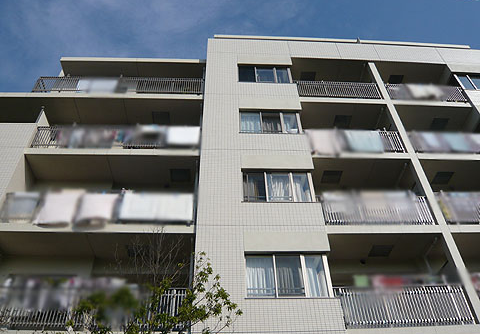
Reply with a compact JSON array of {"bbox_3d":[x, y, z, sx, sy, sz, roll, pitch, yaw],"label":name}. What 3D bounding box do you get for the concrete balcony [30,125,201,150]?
[{"bbox_3d":[-4.027,-0.970,12.799,5.370,1.010,0.100,1,-41,-3],"label":"concrete balcony"}]

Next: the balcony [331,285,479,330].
[{"bbox_3d":[4.028,3.402,9.516,3.260,1.030,0.070,1,-41,-3],"label":"balcony"}]

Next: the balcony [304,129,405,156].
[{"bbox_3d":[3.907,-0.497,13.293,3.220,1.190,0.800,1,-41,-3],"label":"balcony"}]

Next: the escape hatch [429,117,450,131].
[{"bbox_3d":[7.867,-1.702,15.374,0.630,0.060,0.660,1,-42,-3],"label":"escape hatch"}]

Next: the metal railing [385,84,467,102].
[{"bbox_3d":[7.275,-2.888,15.209,3.000,0.970,0.070,1,-41,-3],"label":"metal railing"}]

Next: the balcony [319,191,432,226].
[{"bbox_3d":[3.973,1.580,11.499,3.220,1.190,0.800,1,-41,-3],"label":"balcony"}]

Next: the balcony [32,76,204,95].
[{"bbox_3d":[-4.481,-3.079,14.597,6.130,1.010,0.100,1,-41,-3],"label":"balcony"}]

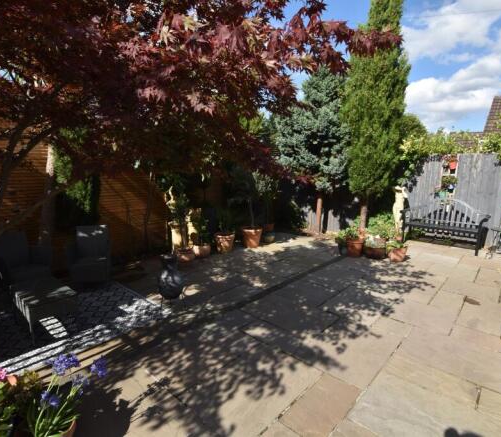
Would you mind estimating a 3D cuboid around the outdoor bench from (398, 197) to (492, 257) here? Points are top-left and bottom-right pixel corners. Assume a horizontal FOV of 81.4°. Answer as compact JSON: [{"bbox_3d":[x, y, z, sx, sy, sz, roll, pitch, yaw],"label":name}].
[{"bbox_3d":[4.127,0.142,6.223,0.650,0.980,1.450,-7,10,-40],"label":"outdoor bench"}]

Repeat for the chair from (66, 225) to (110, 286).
[{"bbox_3d":[-2.432,0.542,4.430,0.570,0.750,0.620,-3,8,-22],"label":"chair"}]

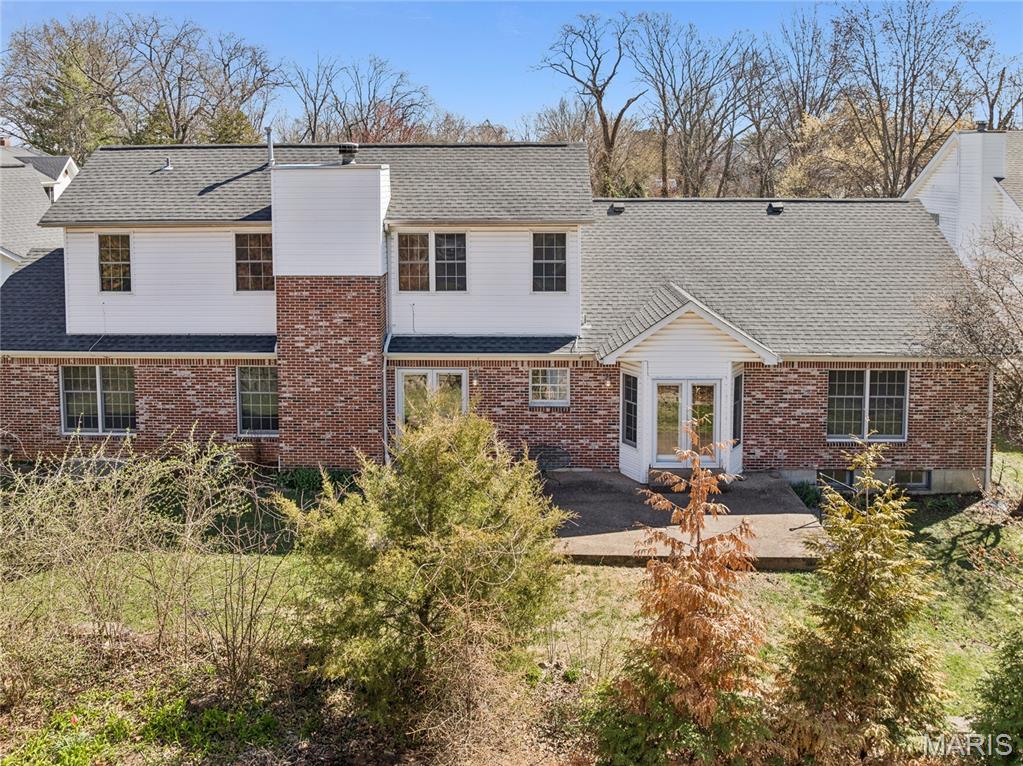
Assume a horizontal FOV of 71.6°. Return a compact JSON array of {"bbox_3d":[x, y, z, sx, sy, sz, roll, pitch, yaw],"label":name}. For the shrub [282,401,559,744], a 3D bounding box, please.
[{"bbox_3d":[-1.179,2.405,9.500,3.600,4.050,3.200,0,11,0],"label":"shrub"}]

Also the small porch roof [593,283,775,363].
[{"bbox_3d":[4.000,-1.330,16.750,4.100,1.450,1.950,0,11,0],"label":"small porch roof"}]

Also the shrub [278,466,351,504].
[{"bbox_3d":[-4.341,2.270,15.700,1.750,0.600,0.850,0,11,0],"label":"shrub"}]

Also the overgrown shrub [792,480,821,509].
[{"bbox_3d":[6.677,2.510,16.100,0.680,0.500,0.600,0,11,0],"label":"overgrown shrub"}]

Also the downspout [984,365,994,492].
[{"bbox_3d":[11.126,1.059,16.500,0.110,3.000,0.110,0,11,0],"label":"downspout"}]

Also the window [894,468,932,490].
[{"bbox_3d":[9.362,2.265,16.550,0.850,0.500,0.120,0,11,0],"label":"window"}]

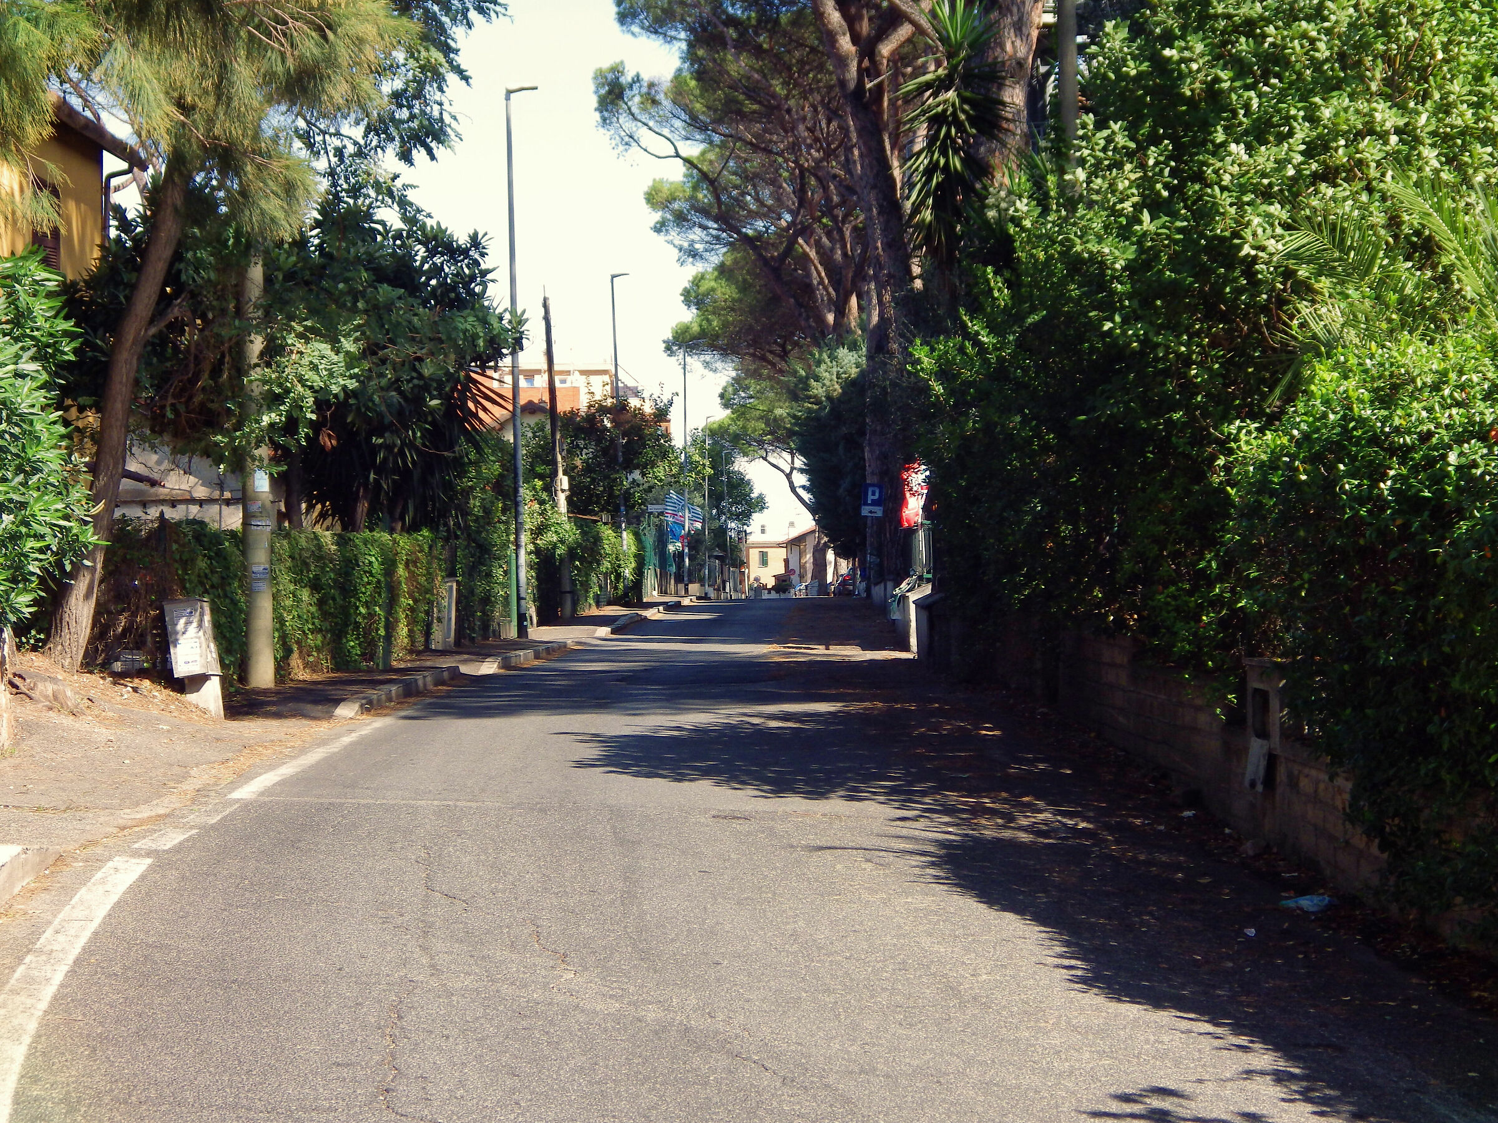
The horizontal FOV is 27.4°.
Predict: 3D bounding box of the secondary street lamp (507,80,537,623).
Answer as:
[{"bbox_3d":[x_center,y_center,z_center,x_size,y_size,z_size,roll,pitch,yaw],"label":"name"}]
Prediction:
[{"bbox_3d":[-3.312,-2.903,44.700,0.500,8.000,0.160,-2,0,1],"label":"secondary street lamp"}]

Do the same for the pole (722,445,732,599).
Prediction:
[{"bbox_3d":[-1.172,-2.005,162.000,0.500,8.000,0.180,-2,0,1],"label":"pole"}]

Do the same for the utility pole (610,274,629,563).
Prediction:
[{"bbox_3d":[-3.157,-3.014,75.000,0.500,8.000,0.160,-2,0,1],"label":"utility pole"}]

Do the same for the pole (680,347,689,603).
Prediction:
[{"bbox_3d":[-2.003,-2.939,98.300,0.300,8.000,0.160,-1,0,1],"label":"pole"}]

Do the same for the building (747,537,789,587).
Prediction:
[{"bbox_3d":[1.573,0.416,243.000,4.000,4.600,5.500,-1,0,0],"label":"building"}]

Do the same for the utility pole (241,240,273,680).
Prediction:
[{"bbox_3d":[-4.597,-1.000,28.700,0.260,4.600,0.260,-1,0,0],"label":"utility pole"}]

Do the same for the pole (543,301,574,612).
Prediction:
[{"bbox_3d":[-3.540,-1.950,57.200,0.330,6.050,0.260,-4,0,0],"label":"pole"}]

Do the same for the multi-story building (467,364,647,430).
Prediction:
[{"bbox_3d":[-12.923,-6.208,205.000,13.500,13.000,11.000,-1,0,0],"label":"multi-story building"}]

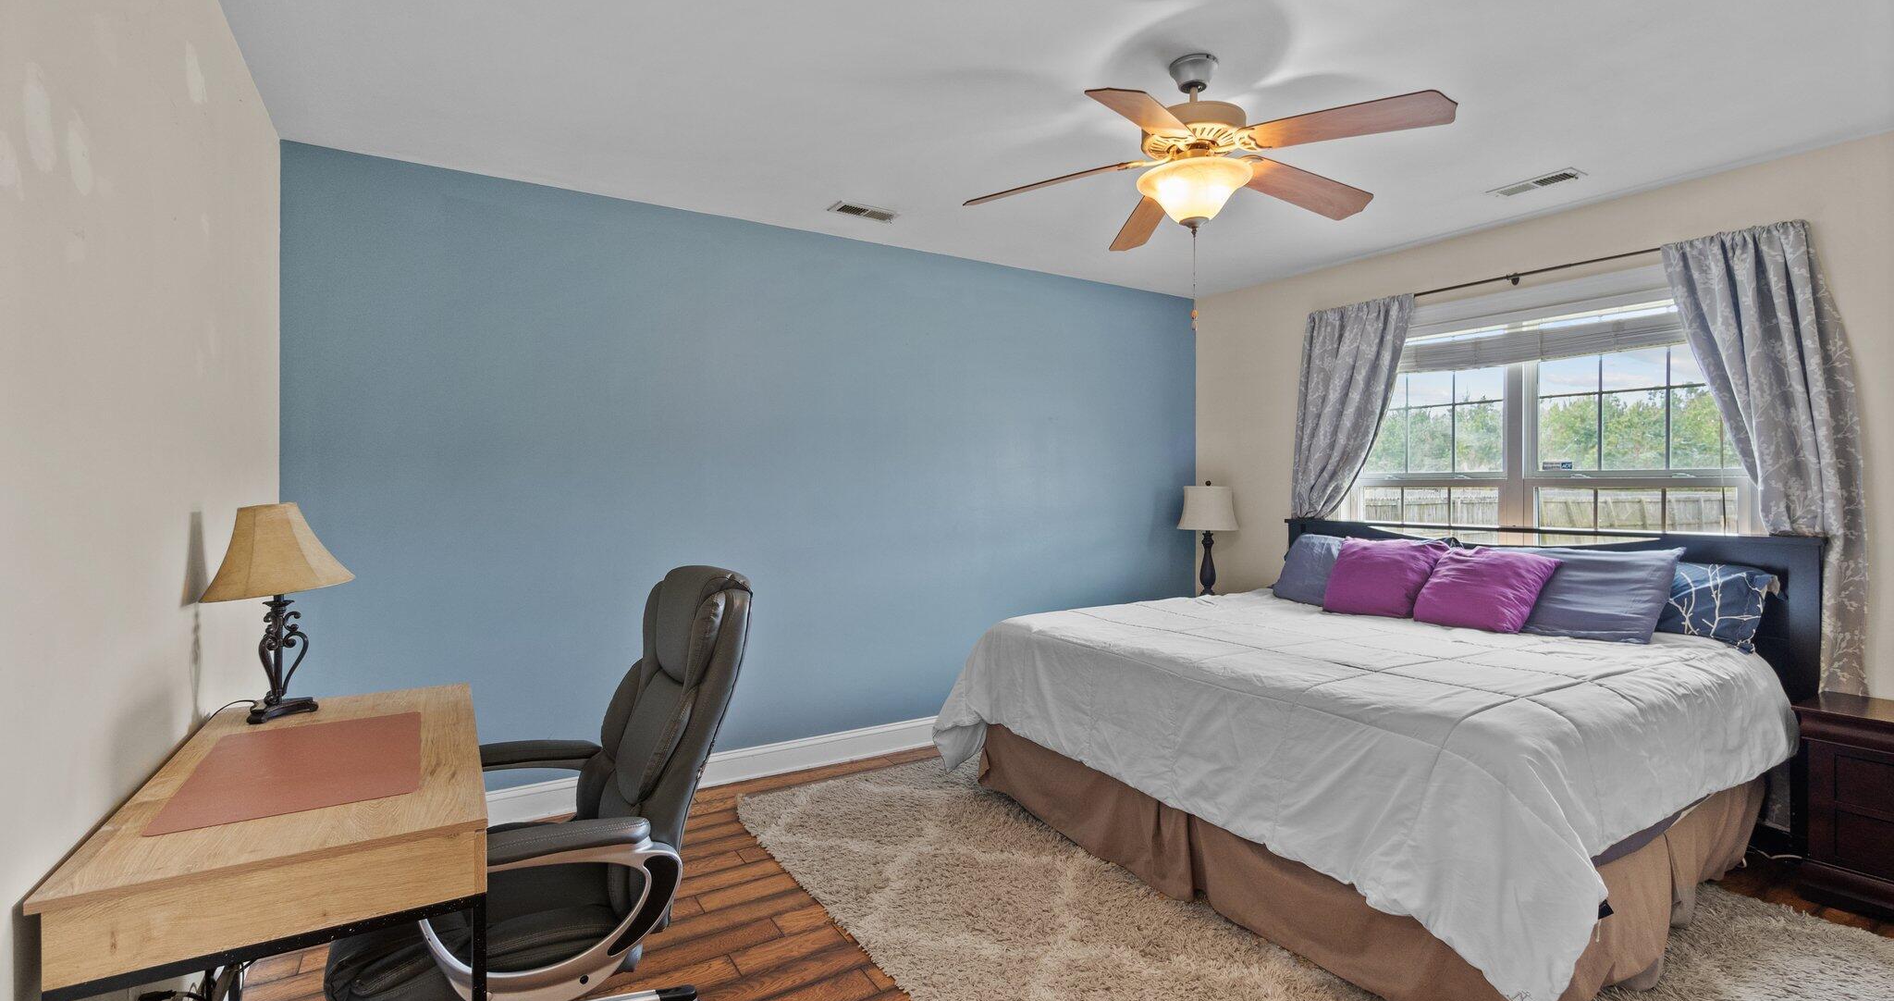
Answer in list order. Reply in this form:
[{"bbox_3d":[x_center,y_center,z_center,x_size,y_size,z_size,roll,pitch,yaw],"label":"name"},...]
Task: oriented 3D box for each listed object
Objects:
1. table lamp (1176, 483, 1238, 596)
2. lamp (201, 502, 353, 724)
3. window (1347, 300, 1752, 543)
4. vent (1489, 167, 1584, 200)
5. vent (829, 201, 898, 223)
[{"bbox_3d":[1.514,0.252,4.467,0.354,0.702,0.343,0,1,-33],"label":"table lamp"},{"bbox_3d":[-1.612,0.258,1.878,0.253,0.507,0.353,0,1,-33],"label":"lamp"},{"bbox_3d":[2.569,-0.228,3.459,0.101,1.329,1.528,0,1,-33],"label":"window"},{"bbox_3d":[2.314,-1.237,3.013,0.147,0.026,0.299,0,1,-33],"label":"vent"},{"bbox_3d":[-0.348,-1.243,3.332,0.303,0.026,0.142,0,1,-33],"label":"vent"}]

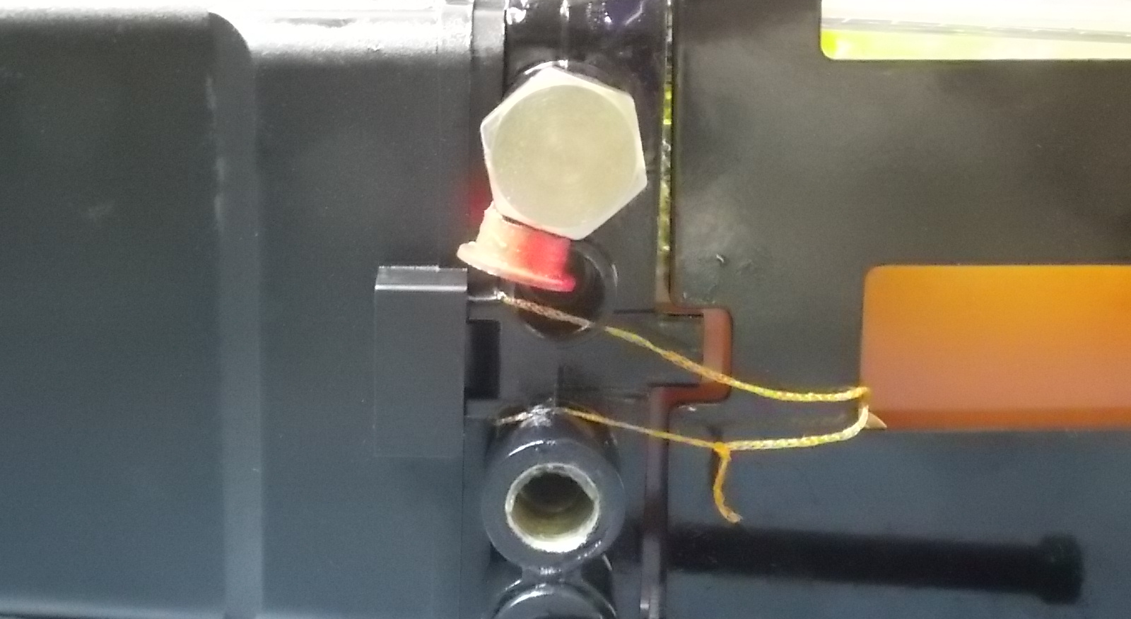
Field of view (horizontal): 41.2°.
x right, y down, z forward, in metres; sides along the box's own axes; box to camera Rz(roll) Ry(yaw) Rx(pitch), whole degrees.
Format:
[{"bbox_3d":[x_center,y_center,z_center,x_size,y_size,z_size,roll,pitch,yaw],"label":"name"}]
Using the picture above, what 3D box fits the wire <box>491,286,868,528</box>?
[{"bbox_3d":[0.028,0.023,0.360,0.090,0.054,0.032,1,7,0],"label":"wire"}]

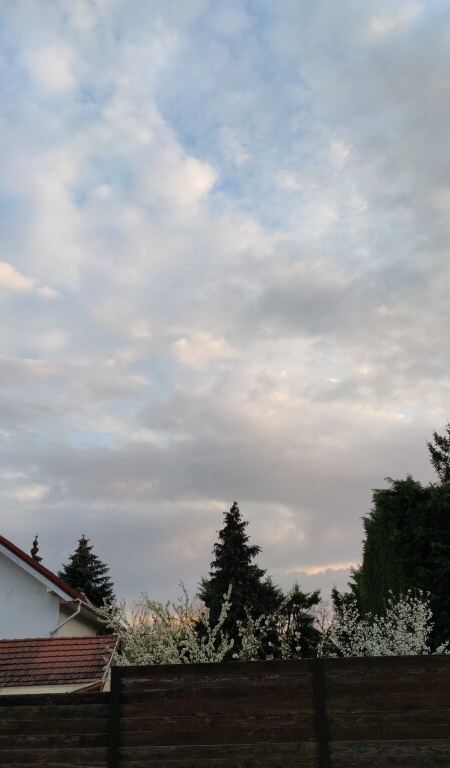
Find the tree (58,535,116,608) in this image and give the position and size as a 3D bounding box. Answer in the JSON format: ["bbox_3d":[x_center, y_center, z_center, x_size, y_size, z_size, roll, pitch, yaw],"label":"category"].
[{"bbox_3d":[-8.144,14.385,40.078,4.000,11.870,4.000,-3,-26,1],"label":"tree"}]

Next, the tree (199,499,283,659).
[{"bbox_3d":[0.482,7.845,22.846,2.700,8.290,2.700,-3,-26,1],"label":"tree"}]

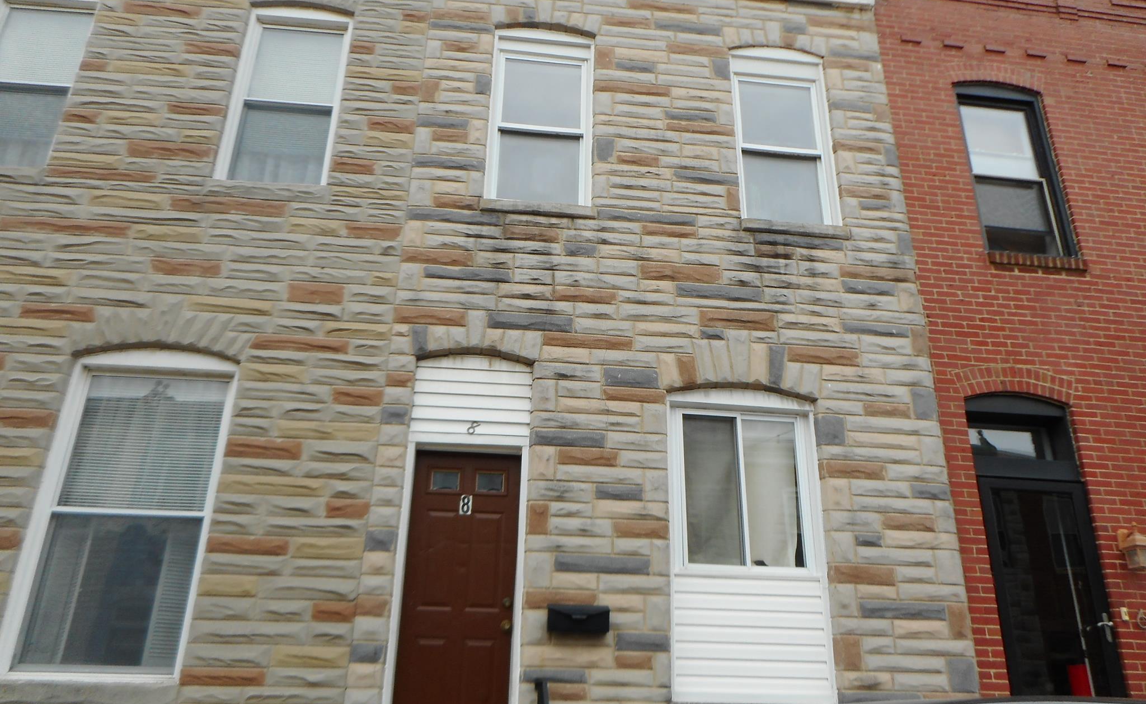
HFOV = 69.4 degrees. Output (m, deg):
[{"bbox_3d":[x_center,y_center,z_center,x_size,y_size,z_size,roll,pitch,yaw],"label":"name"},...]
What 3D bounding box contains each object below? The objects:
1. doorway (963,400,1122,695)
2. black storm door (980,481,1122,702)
[{"bbox_3d":[3.481,1.627,6.141,0.874,2.725,0.150,3,-22,-5],"label":"doorway"},{"bbox_3d":[3.377,1.925,5.830,0.864,2.071,0.140,3,-22,-5],"label":"black storm door"}]

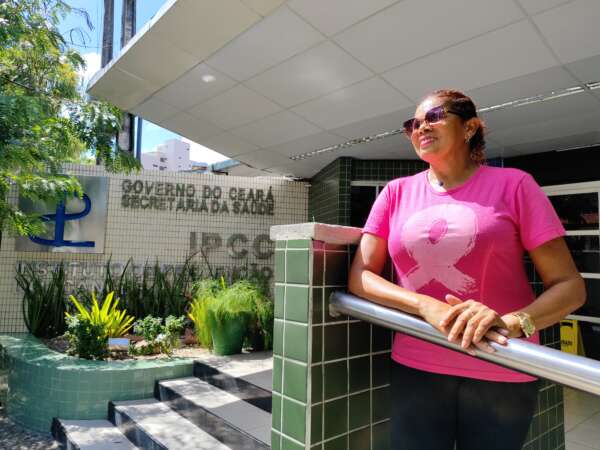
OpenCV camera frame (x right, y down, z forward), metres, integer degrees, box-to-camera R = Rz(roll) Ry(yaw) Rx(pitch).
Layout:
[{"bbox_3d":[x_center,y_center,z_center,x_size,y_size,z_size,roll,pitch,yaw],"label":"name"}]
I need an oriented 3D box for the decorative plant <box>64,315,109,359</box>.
[{"bbox_3d":[-2.412,1.271,4.700,0.480,0.460,0.460,3,-5,-27],"label":"decorative plant"}]

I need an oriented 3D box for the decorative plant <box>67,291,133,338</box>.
[{"bbox_3d":[-2.542,1.140,5.300,0.850,0.630,0.750,3,-5,-26],"label":"decorative plant"}]

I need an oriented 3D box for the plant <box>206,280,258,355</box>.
[{"bbox_3d":[-0.792,1.085,4.880,0.600,0.820,0.580,2,-5,-9],"label":"plant"}]

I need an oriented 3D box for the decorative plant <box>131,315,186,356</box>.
[{"bbox_3d":[-1.674,1.307,4.920,0.640,0.430,0.500,3,-5,-19],"label":"decorative plant"}]

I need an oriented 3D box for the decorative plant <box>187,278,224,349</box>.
[{"bbox_3d":[-1.170,1.096,5.150,0.480,0.820,0.480,2,-5,-13],"label":"decorative plant"}]

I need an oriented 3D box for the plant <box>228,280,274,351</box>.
[{"bbox_3d":[-0.581,1.131,5.200,0.600,0.840,0.580,2,-4,-6],"label":"plant"}]

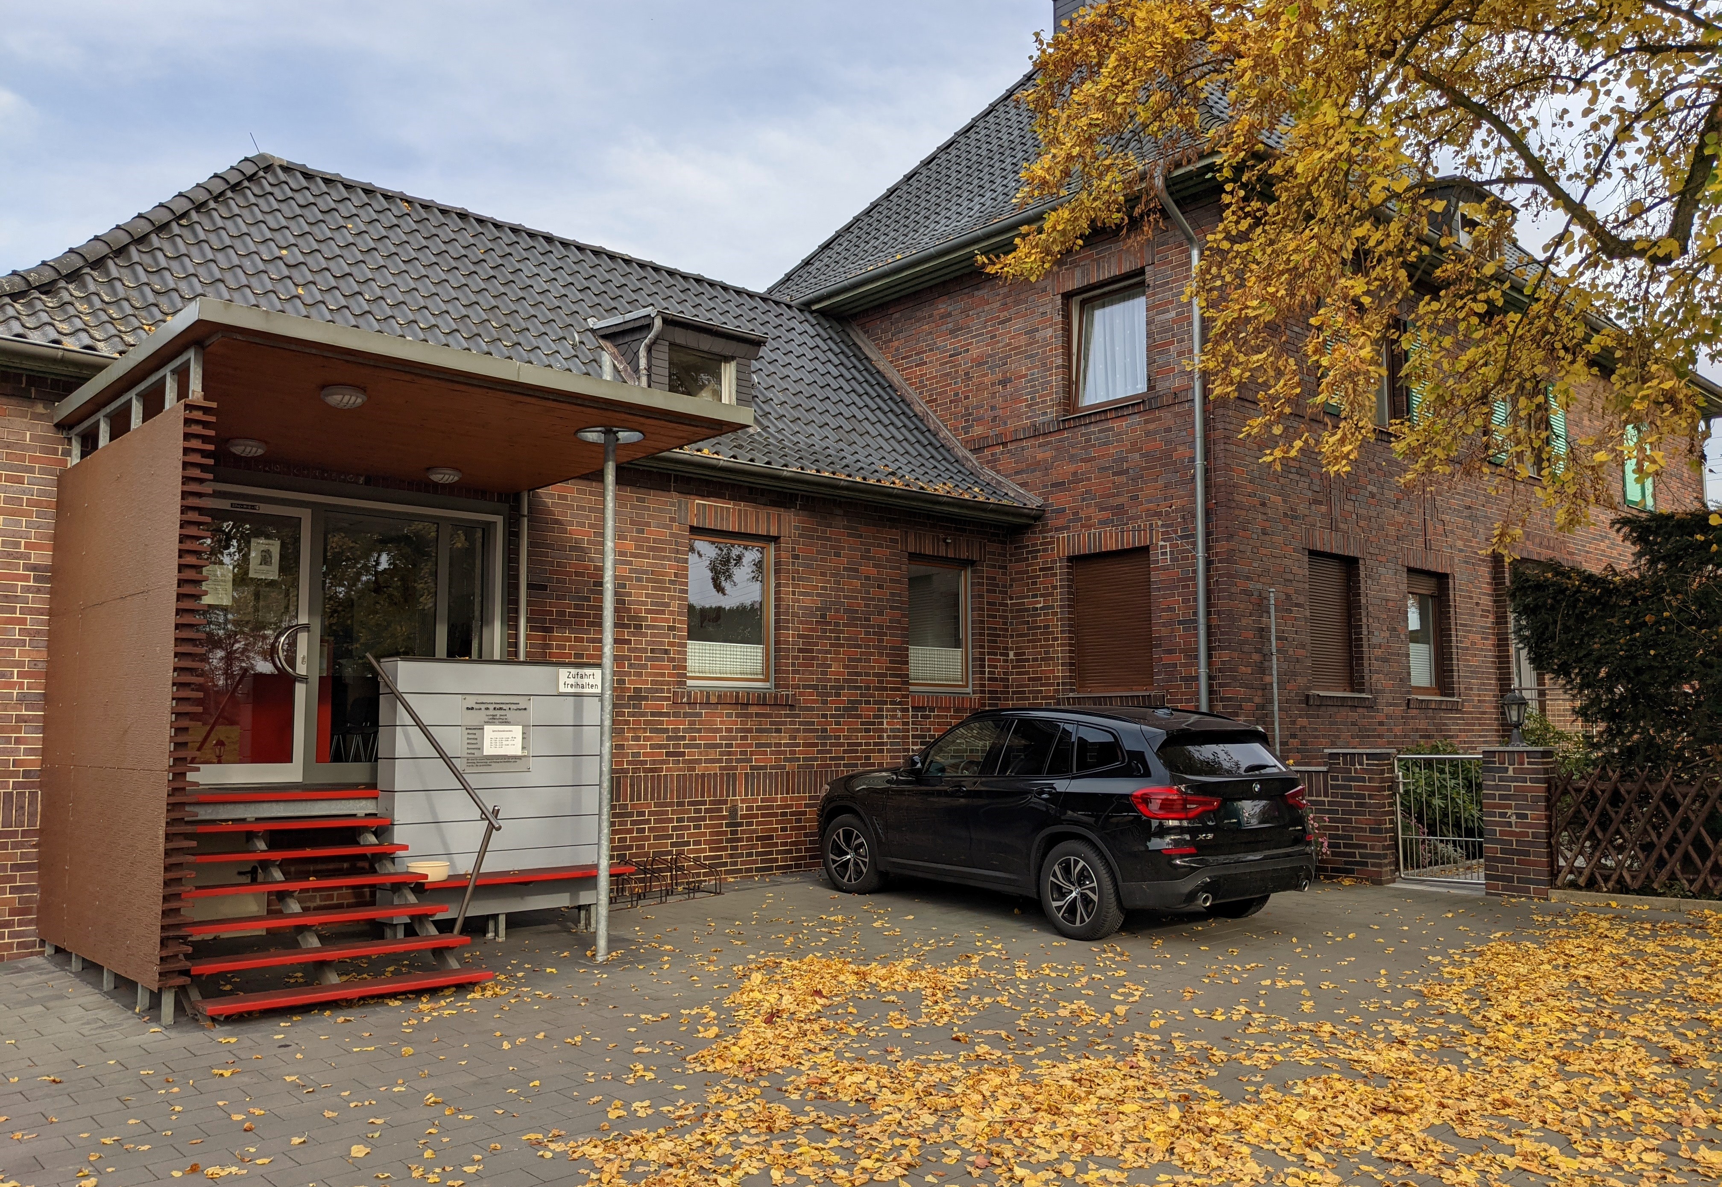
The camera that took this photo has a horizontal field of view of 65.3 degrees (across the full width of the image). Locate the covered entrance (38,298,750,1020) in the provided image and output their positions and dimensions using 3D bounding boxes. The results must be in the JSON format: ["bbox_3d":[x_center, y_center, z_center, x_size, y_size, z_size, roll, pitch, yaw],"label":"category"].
[{"bbox_3d":[-3.217,0.592,9.390,3.800,3.840,3.720,5,-8,-42],"label":"covered entrance"}]

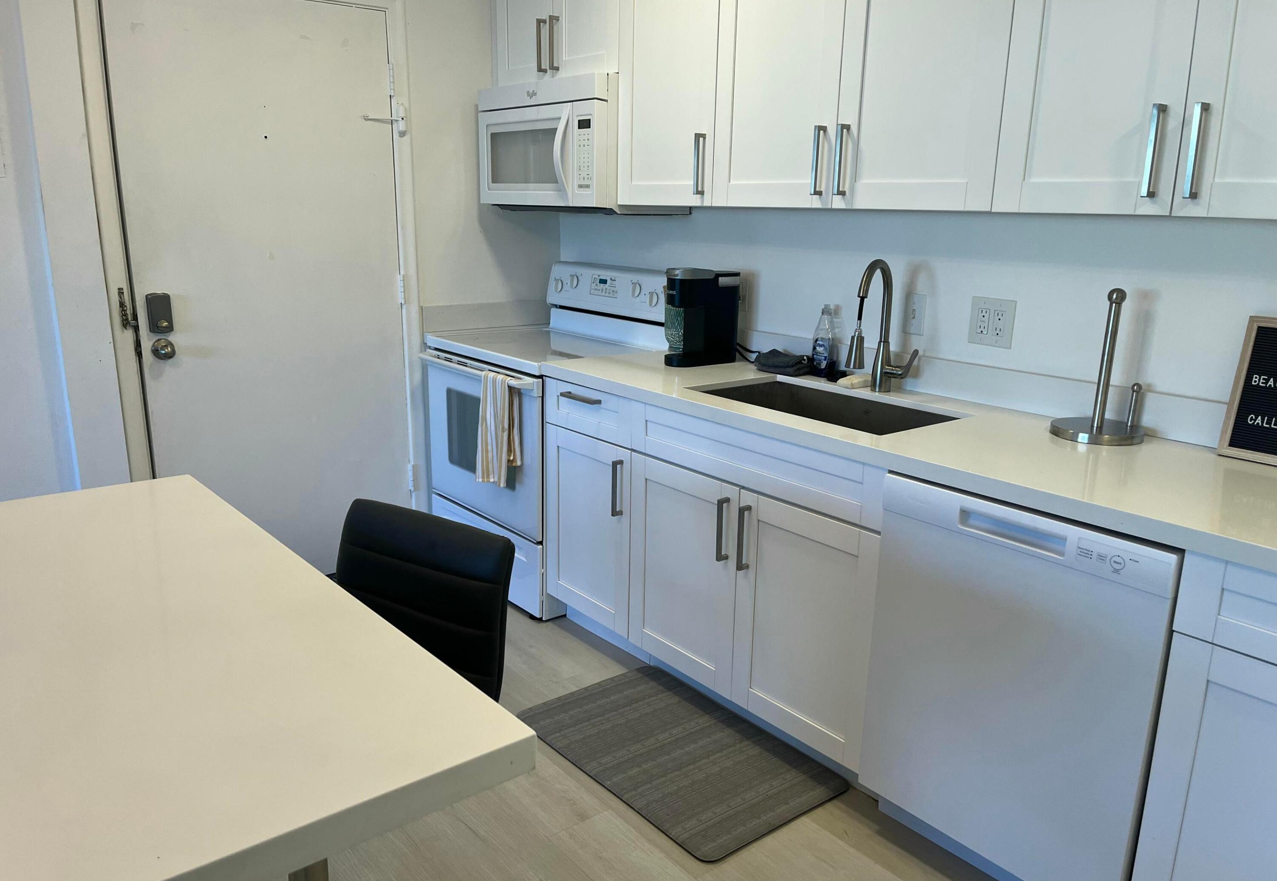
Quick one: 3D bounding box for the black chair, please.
[{"bbox_3d":[-0.493,0.601,1.685,0.410,0.875,0.450,9,17,30],"label":"black chair"}]

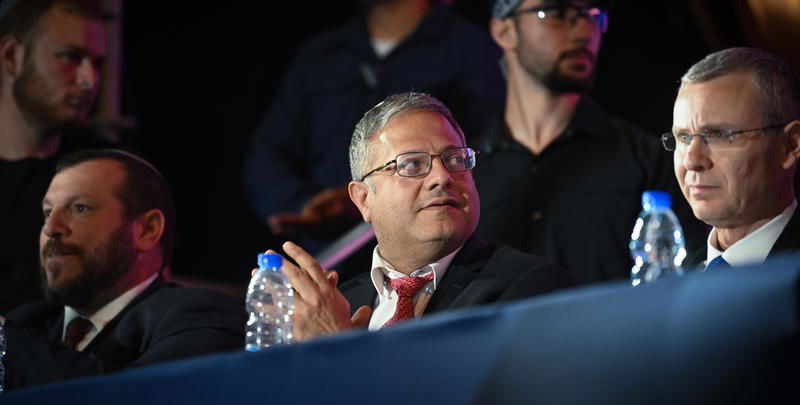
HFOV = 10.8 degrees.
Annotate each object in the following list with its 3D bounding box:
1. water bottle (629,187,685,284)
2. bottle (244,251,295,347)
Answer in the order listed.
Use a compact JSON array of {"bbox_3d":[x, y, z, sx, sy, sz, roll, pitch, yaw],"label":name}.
[{"bbox_3d":[0.296,0.084,4.850,0.062,0.195,0.062,0,-7,0],"label":"water bottle"},{"bbox_3d":[-0.170,0.164,5.500,0.062,0.195,0.062,0,-7,0],"label":"bottle"}]

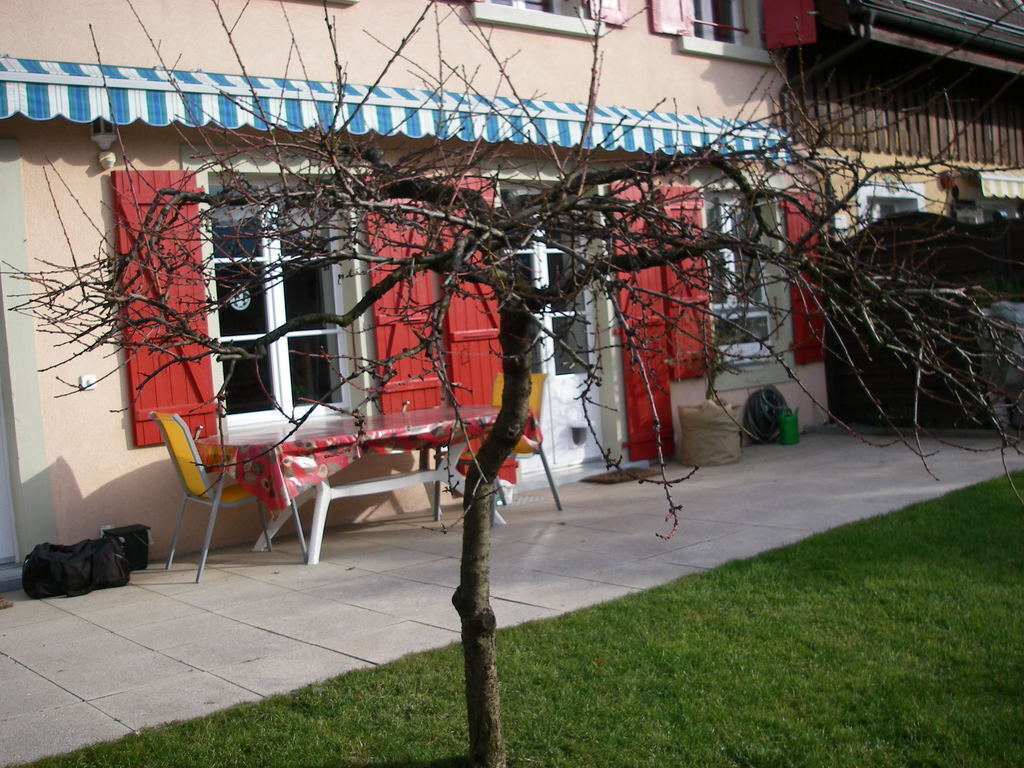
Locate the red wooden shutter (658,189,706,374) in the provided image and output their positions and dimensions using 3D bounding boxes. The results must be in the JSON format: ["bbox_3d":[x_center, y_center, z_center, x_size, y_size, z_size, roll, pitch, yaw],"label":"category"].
[{"bbox_3d":[1.566,-0.911,10.028,0.546,1.704,0.042,-7,3,-40],"label":"red wooden shutter"}]

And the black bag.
[{"bbox_3d":[-2.379,0.990,6.129,0.522,0.252,0.252,-6,3,-36],"label":"black bag"}]

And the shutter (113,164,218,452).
[{"bbox_3d":[-2.130,-0.470,6.896,0.546,1.680,0.042,-7,3,-40],"label":"shutter"}]

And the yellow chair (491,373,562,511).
[{"bbox_3d":[-0.117,0.412,7.534,0.684,0.936,0.564,-7,3,-44],"label":"yellow chair"}]

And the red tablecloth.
[{"bbox_3d":[-0.782,0.424,6.840,2.040,0.360,1.044,-7,3,-37],"label":"red tablecloth"}]

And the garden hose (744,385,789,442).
[{"bbox_3d":[2.365,0.285,10.552,0.516,0.516,0.144,-7,3,-40],"label":"garden hose"}]

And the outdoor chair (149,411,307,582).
[{"bbox_3d":[-1.614,0.581,6.406,0.684,0.936,0.564,-6,3,-33],"label":"outdoor chair"}]

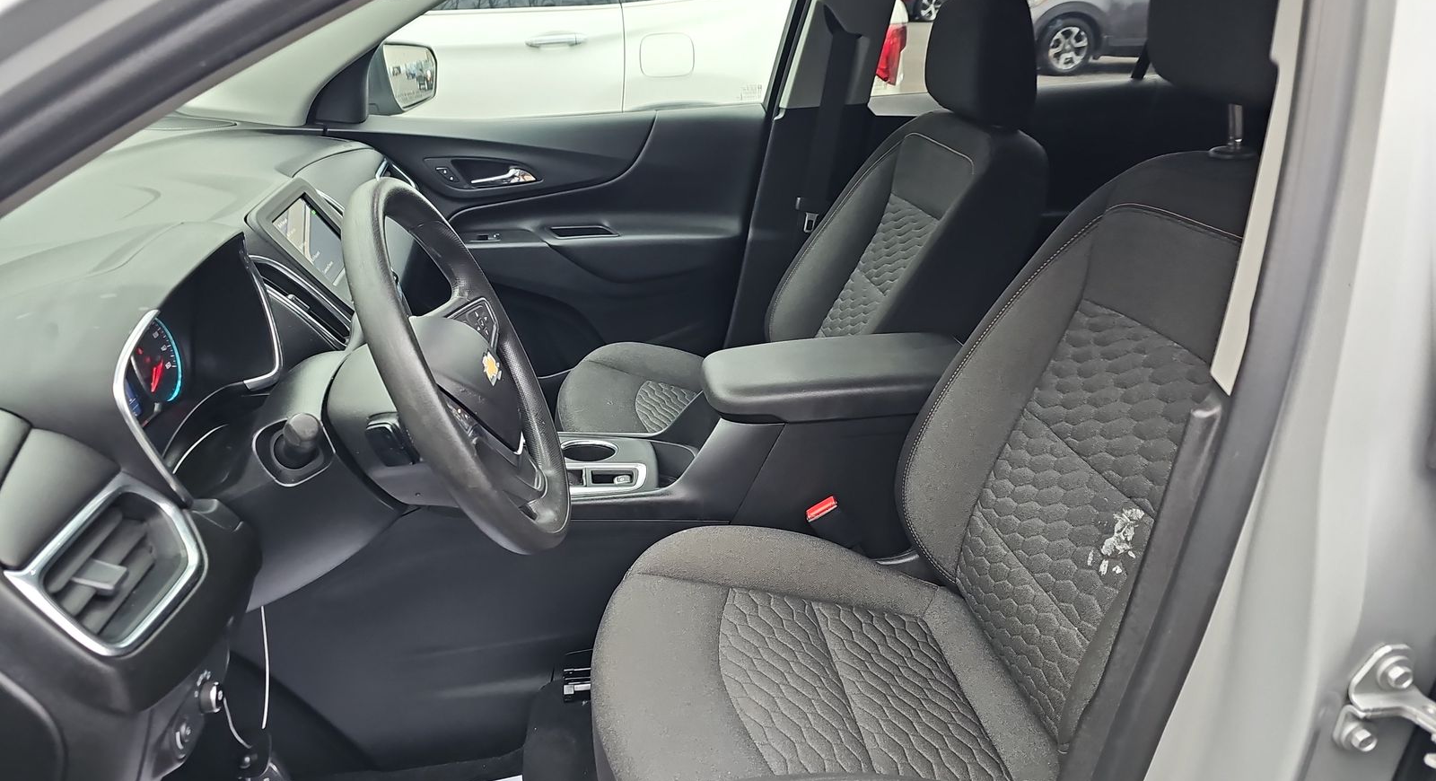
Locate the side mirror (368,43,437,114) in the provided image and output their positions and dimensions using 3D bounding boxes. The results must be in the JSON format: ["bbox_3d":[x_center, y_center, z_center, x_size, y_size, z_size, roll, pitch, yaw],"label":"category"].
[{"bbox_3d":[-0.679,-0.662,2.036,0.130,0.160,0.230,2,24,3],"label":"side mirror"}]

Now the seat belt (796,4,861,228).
[{"bbox_3d":[0.220,-0.533,1.944,0.120,0.480,0.080,-3,24,-8],"label":"seat belt"}]

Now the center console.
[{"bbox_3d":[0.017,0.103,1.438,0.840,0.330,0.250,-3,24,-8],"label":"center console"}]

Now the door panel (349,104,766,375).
[{"bbox_3d":[-0.336,-0.255,1.996,0.920,0.650,0.130,-3,24,-8],"label":"door panel"}]

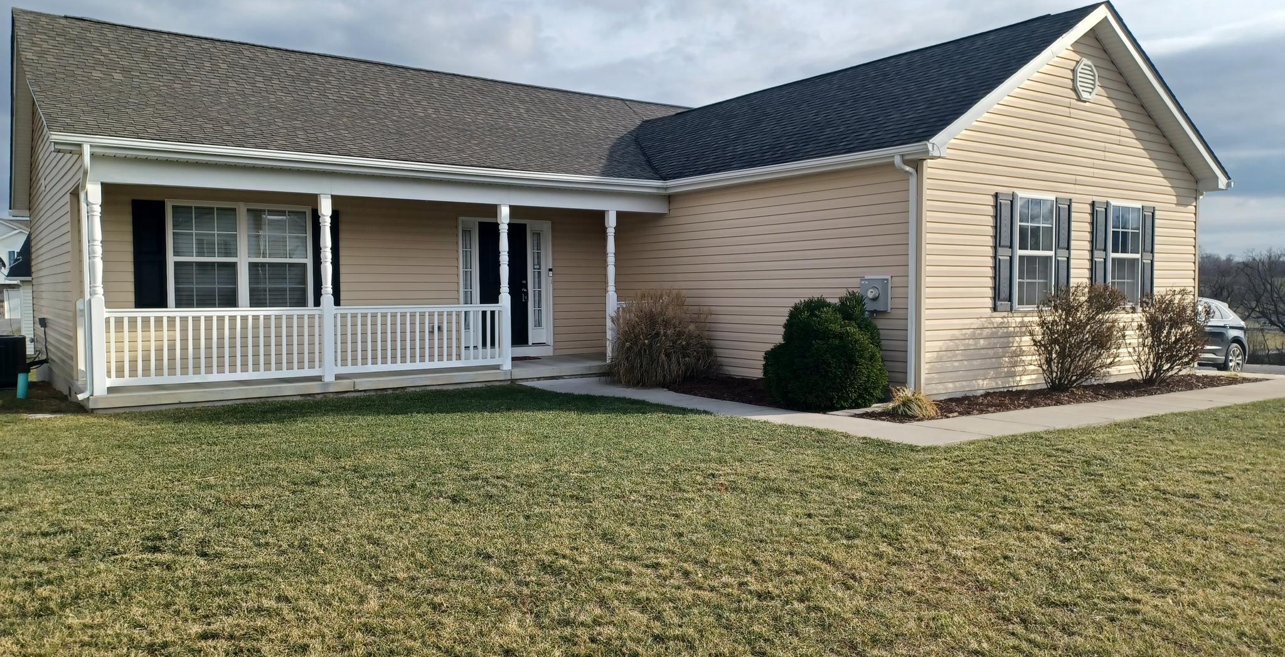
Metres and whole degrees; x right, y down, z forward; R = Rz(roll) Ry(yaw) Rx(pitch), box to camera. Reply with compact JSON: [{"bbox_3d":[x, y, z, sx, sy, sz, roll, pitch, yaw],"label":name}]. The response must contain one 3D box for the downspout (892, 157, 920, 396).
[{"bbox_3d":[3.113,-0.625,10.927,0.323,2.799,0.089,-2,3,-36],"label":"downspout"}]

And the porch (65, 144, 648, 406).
[{"bbox_3d":[-3.318,-0.647,13.150,8.028,2.799,1.806,-2,3,-36],"label":"porch"}]

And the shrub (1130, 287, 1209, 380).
[{"bbox_3d":[7.603,0.075,13.398,1.097,1.264,1.097,-2,3,-36],"label":"shrub"}]

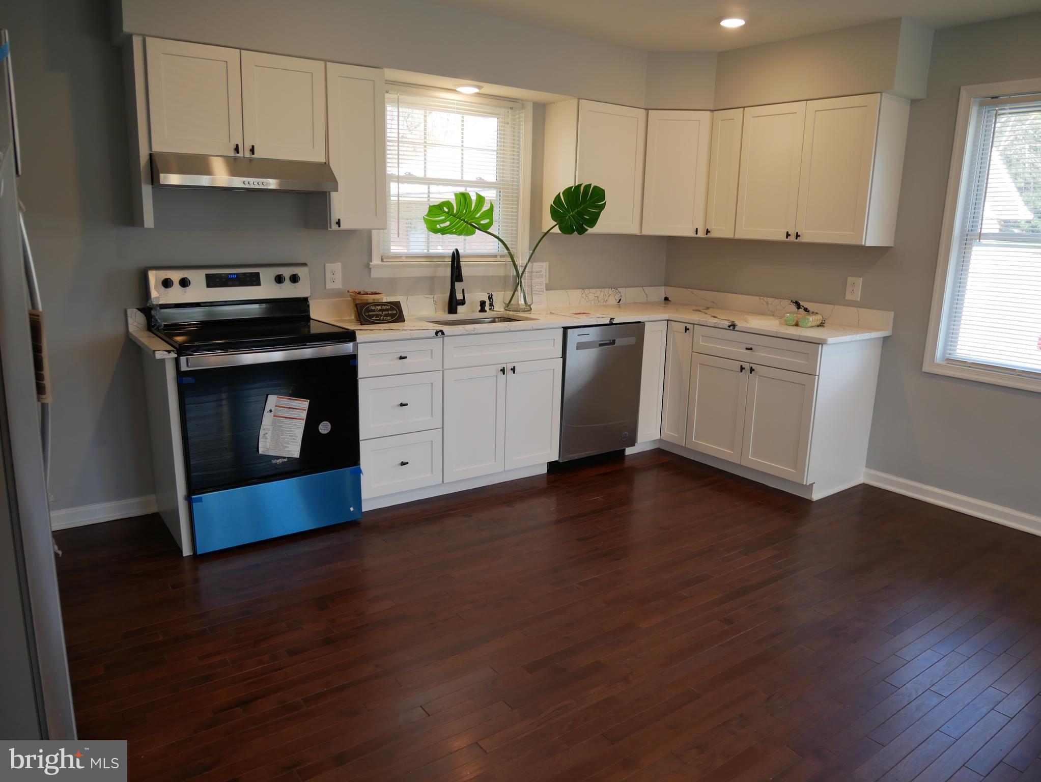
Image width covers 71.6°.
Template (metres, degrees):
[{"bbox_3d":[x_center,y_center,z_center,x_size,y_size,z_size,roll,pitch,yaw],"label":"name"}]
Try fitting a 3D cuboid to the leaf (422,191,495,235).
[{"bbox_3d":[-0.340,-0.979,4.002,0.385,0.262,0.150,-3,13,-19],"label":"leaf"}]

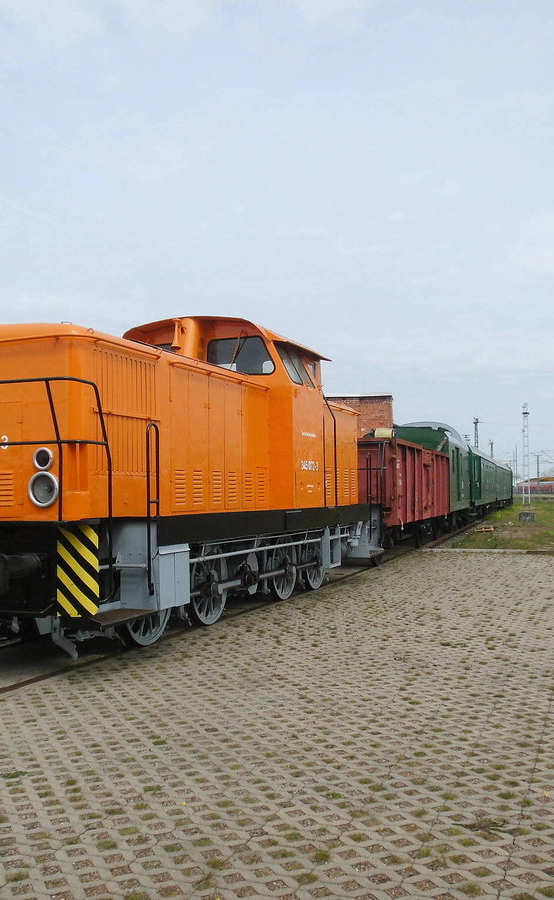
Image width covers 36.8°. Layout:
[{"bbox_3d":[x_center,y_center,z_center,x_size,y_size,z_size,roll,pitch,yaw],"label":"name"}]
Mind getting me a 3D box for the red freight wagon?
[{"bbox_3d":[2.497,1.304,21.817,2.800,2.870,10.000,-2,-3,19],"label":"red freight wagon"}]

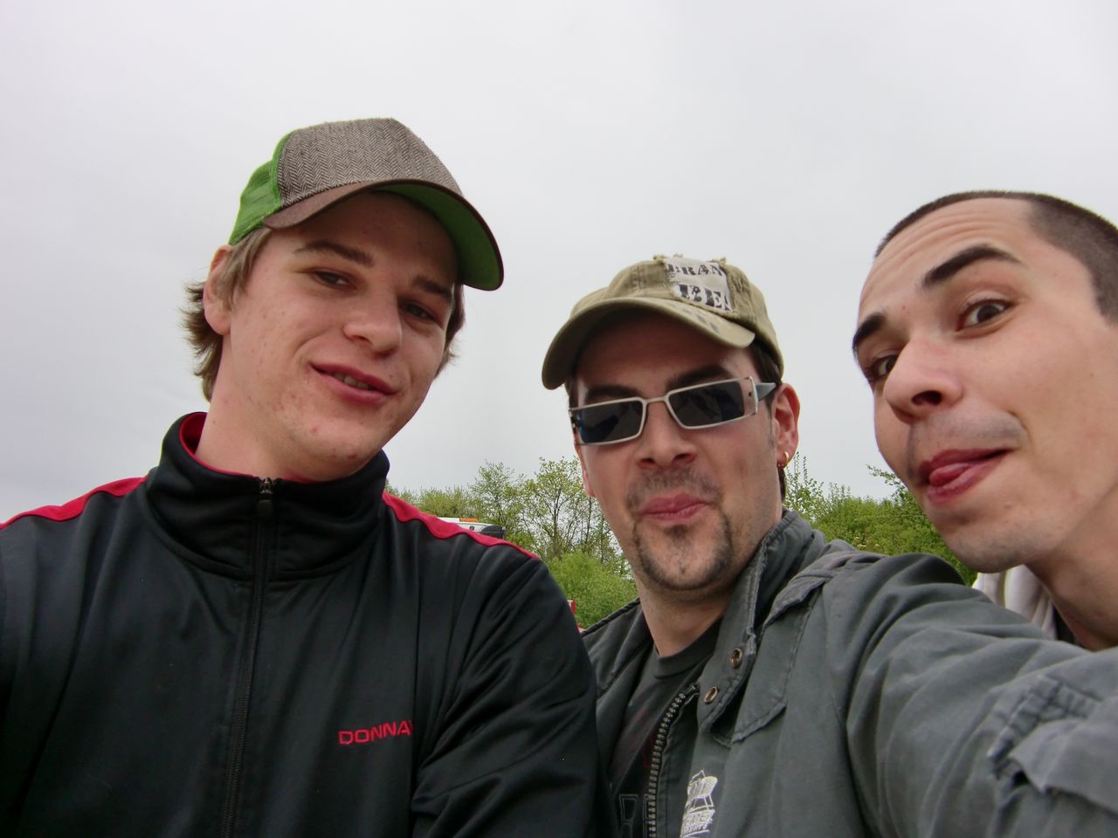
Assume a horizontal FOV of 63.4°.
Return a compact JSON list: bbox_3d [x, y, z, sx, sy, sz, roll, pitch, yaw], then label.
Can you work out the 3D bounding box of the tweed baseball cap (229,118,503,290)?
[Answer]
[{"bbox_3d":[-0.142,-0.158,0.681,0.171,0.132,0.270,13,-16,-29],"label":"tweed baseball cap"}]

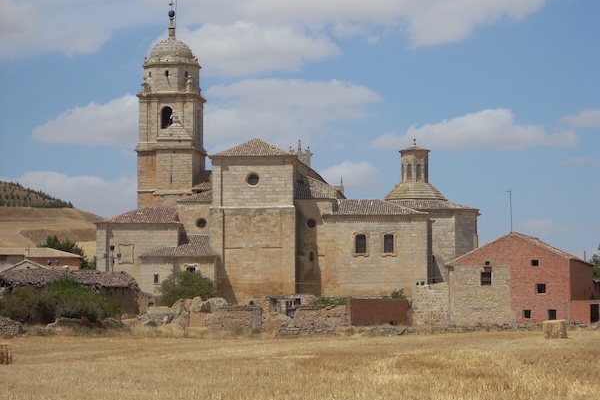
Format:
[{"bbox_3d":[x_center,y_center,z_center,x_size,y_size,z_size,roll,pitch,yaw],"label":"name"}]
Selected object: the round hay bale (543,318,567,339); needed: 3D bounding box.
[{"bbox_3d":[16.873,8.592,128.500,1.480,1.240,1.480,0,-3,0],"label":"round hay bale"}]

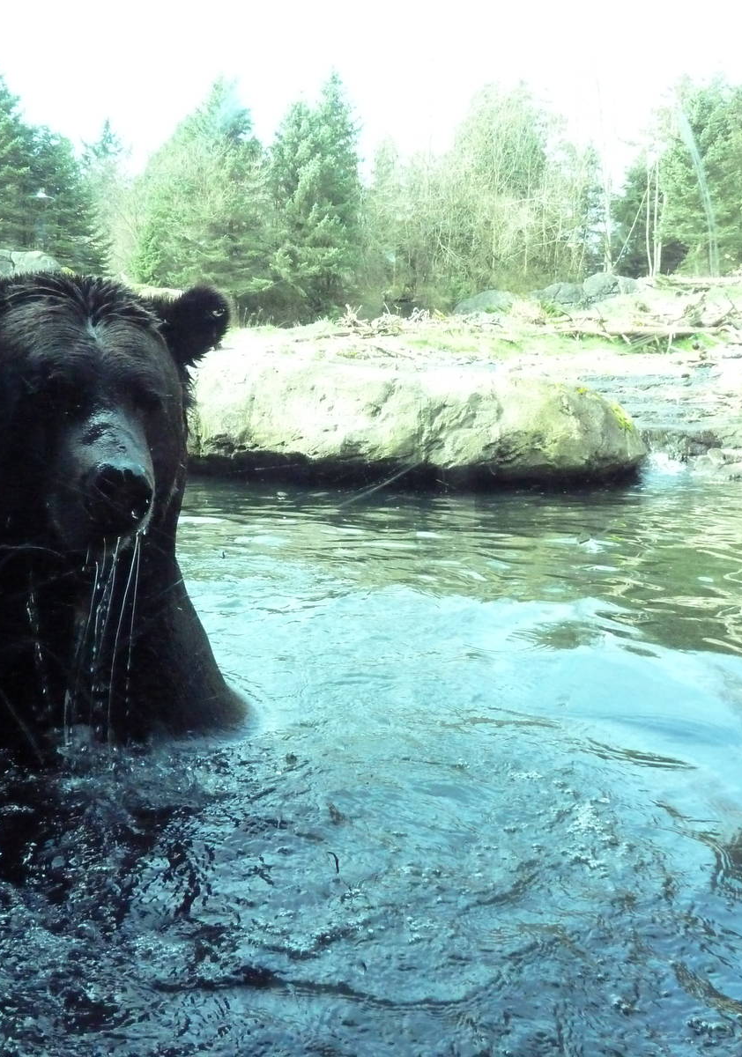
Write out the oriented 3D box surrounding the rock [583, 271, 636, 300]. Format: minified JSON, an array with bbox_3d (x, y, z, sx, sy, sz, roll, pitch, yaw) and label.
[{"bbox_3d":[4.460,-4.532,19.000,0.980,0.550,0.800,2,8,13],"label":"rock"}]

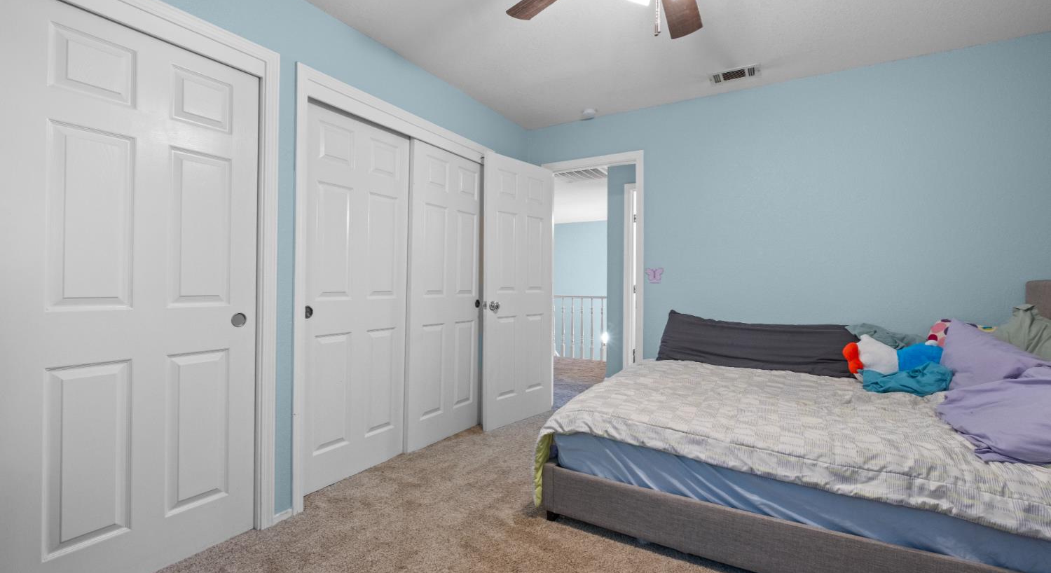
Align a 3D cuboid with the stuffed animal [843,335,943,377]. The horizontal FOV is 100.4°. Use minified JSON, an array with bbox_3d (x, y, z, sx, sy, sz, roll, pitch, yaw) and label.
[{"bbox_3d":[1.925,0.391,2.269,0.460,0.260,0.260,1,0,32],"label":"stuffed animal"}]

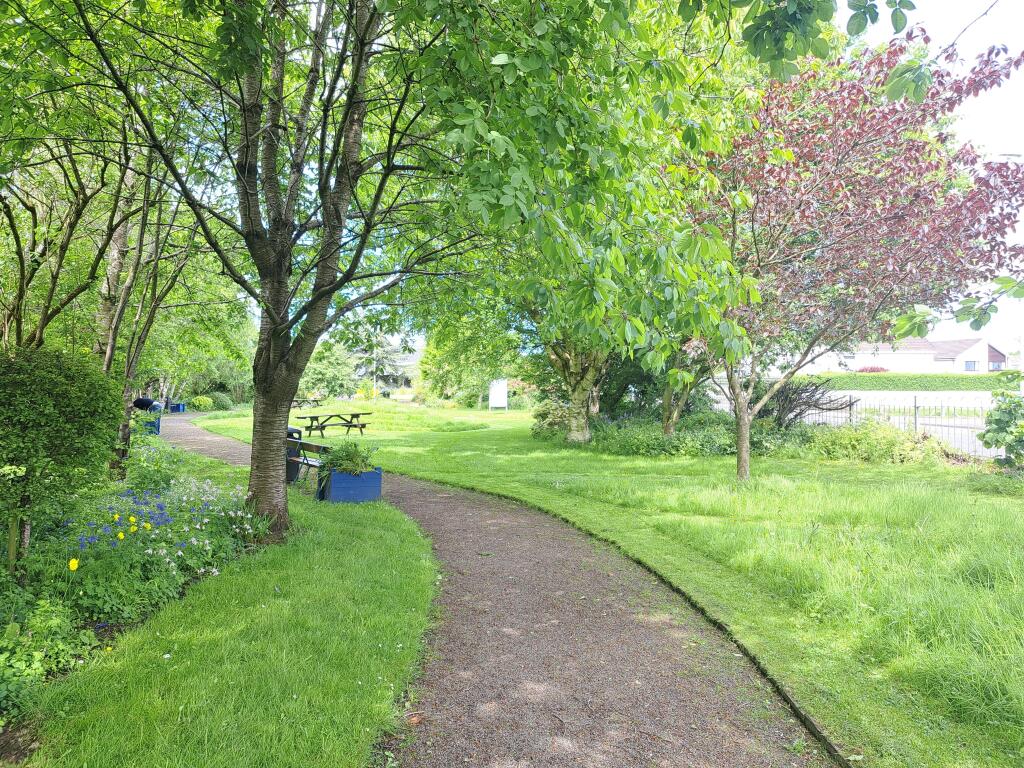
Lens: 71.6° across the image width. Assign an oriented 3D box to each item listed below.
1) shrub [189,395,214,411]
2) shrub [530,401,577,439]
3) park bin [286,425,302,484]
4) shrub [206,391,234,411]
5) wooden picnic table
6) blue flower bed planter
[{"bbox_3d":[-19.930,1.255,45.500,1.650,1.050,1.500,0,0,-24],"label":"shrub"},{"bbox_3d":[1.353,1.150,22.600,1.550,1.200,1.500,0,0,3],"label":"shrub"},{"bbox_3d":[-4.002,1.224,12.600,0.500,0.980,0.500,0,0,-34],"label":"park bin"},{"bbox_3d":[-19.602,1.112,47.500,2.100,1.350,2.000,0,0,-24],"label":"shrub"},{"bbox_3d":[-5.841,1.372,23.300,2.400,0.720,1.500,0,0,-40],"label":"wooden picnic table"},{"bbox_3d":[-2.452,1.458,10.650,0.750,0.480,0.720,0,0,-33],"label":"blue flower bed planter"}]

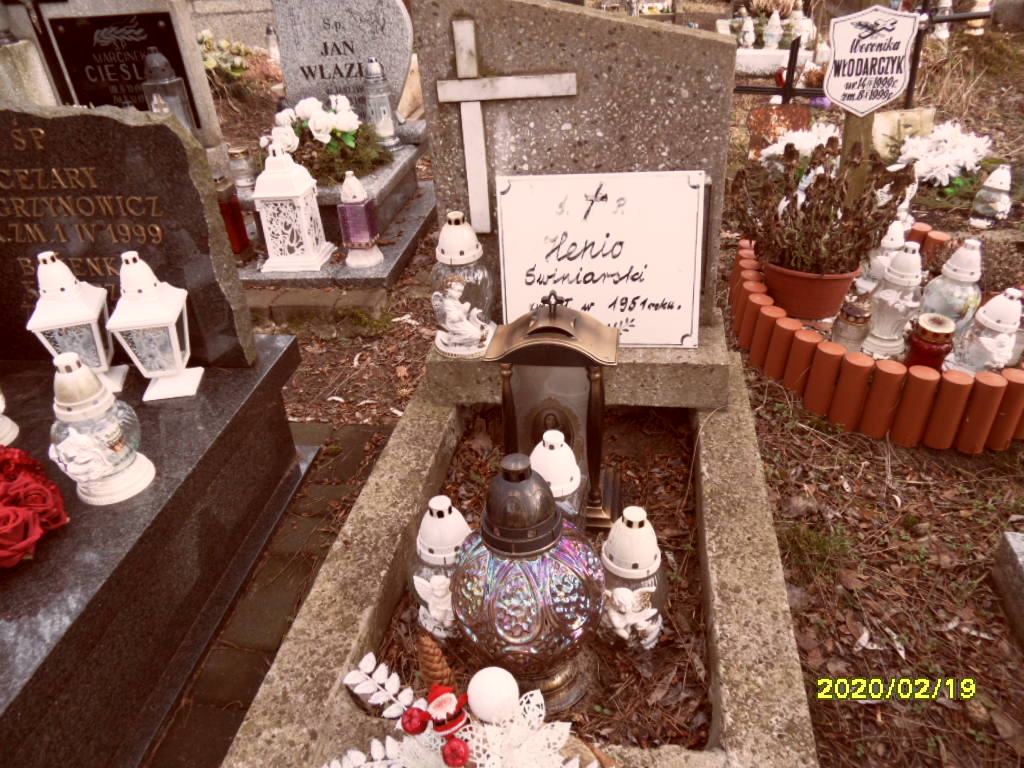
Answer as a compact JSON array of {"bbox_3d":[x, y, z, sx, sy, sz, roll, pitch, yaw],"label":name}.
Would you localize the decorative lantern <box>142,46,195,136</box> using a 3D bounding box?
[{"bbox_3d":[-1.279,-1.053,2.628,0.140,0.352,0.140,2,32,11],"label":"decorative lantern"}]

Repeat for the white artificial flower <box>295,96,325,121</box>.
[{"bbox_3d":[-0.713,-0.970,2.500,0.105,0.085,0.095,2,32,11],"label":"white artificial flower"}]

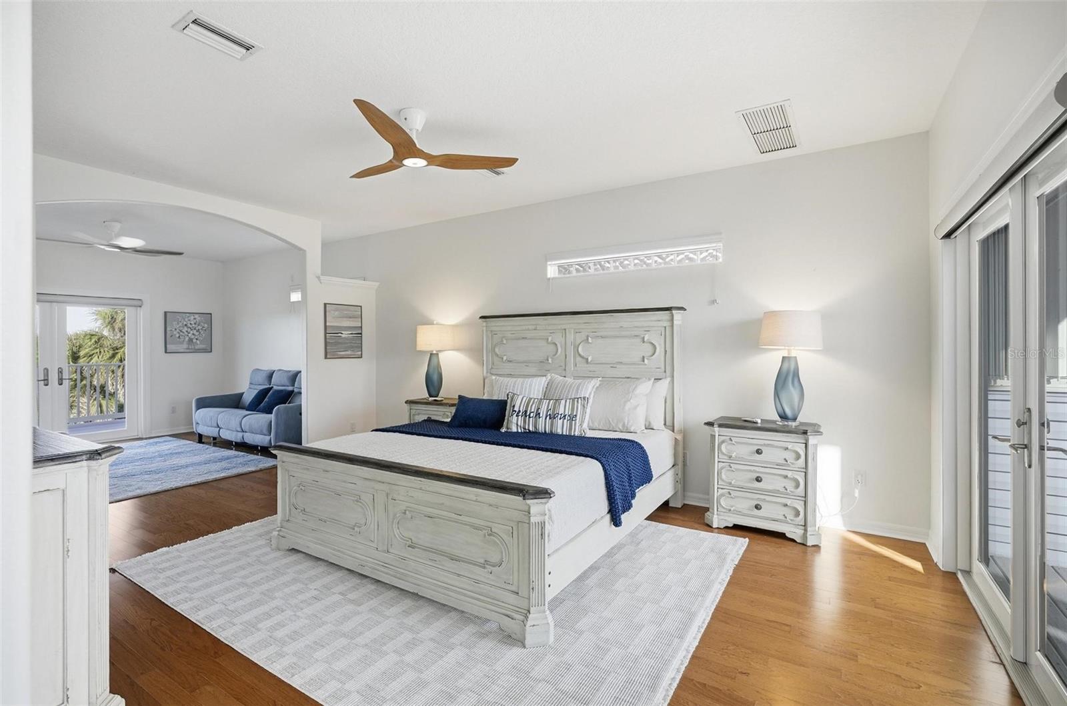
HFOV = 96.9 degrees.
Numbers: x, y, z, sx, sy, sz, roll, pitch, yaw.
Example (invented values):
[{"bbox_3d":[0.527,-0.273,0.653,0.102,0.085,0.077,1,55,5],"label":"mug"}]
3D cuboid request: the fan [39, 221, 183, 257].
[{"bbox_3d":[-4.826,-1.336,5.428,1.300,0.340,1.300,0,0,31],"label":"fan"}]

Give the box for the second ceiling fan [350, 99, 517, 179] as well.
[{"bbox_3d":[-0.788,-1.326,2.874,1.230,0.320,1.150,0,0,32],"label":"second ceiling fan"}]

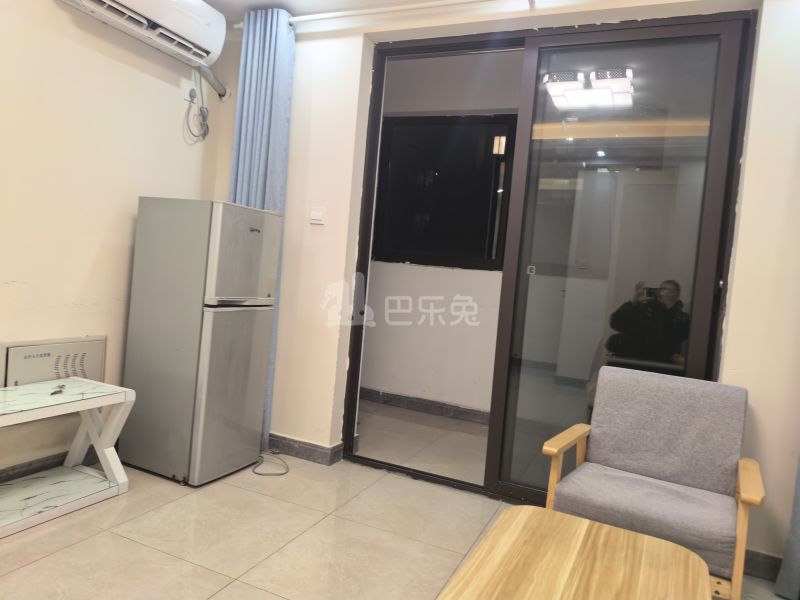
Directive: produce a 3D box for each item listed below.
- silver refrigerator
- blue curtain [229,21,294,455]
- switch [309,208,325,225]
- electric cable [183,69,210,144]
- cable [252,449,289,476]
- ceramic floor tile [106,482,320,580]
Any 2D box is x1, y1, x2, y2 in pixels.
[{"bbox_3d":[-0.995,0.178,2.809,0.497,1.293,0.471,6,3,23],"label":"silver refrigerator"},{"bbox_3d":[-0.801,-0.362,3.008,0.310,2.355,0.135,6,3,23],"label":"blue curtain"},{"bbox_3d":[-0.437,-0.446,2.948,0.088,0.086,0.012,6,3,23],"label":"switch"},{"bbox_3d":[-1.145,-1.091,3.147,0.055,0.400,0.145,6,3,23],"label":"electric cable"},{"bbox_3d":[-0.657,0.837,2.888,0.200,0.035,0.335,5,3,-1],"label":"cable"},{"bbox_3d":[-0.693,0.889,2.213,0.600,0.010,0.600,6,3,23],"label":"ceramic floor tile"}]

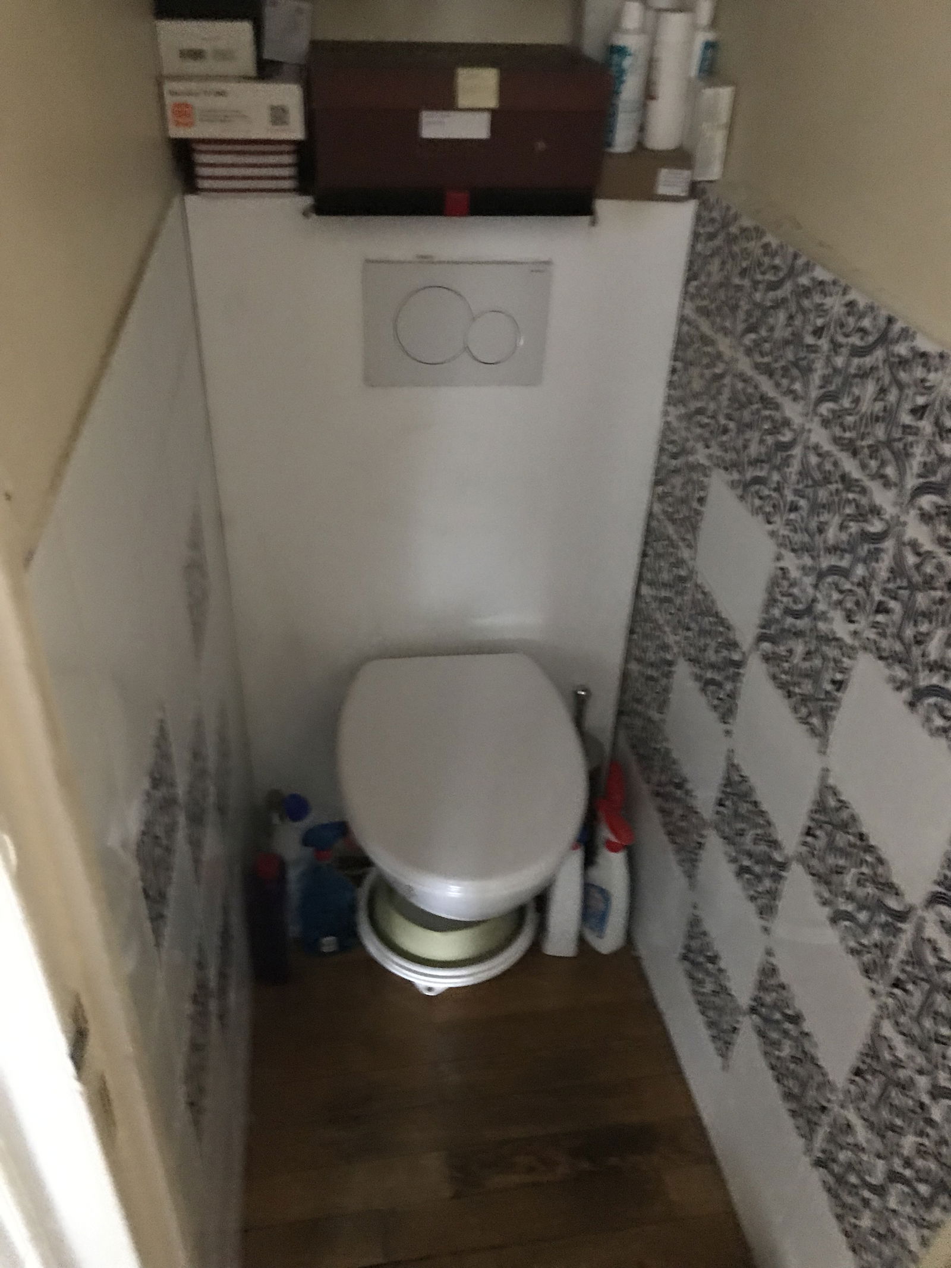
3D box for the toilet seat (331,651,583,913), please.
[{"bbox_3d":[-0.021,0.197,1.483,0.350,0.070,0.465,-3,35,-8],"label":"toilet seat"}]

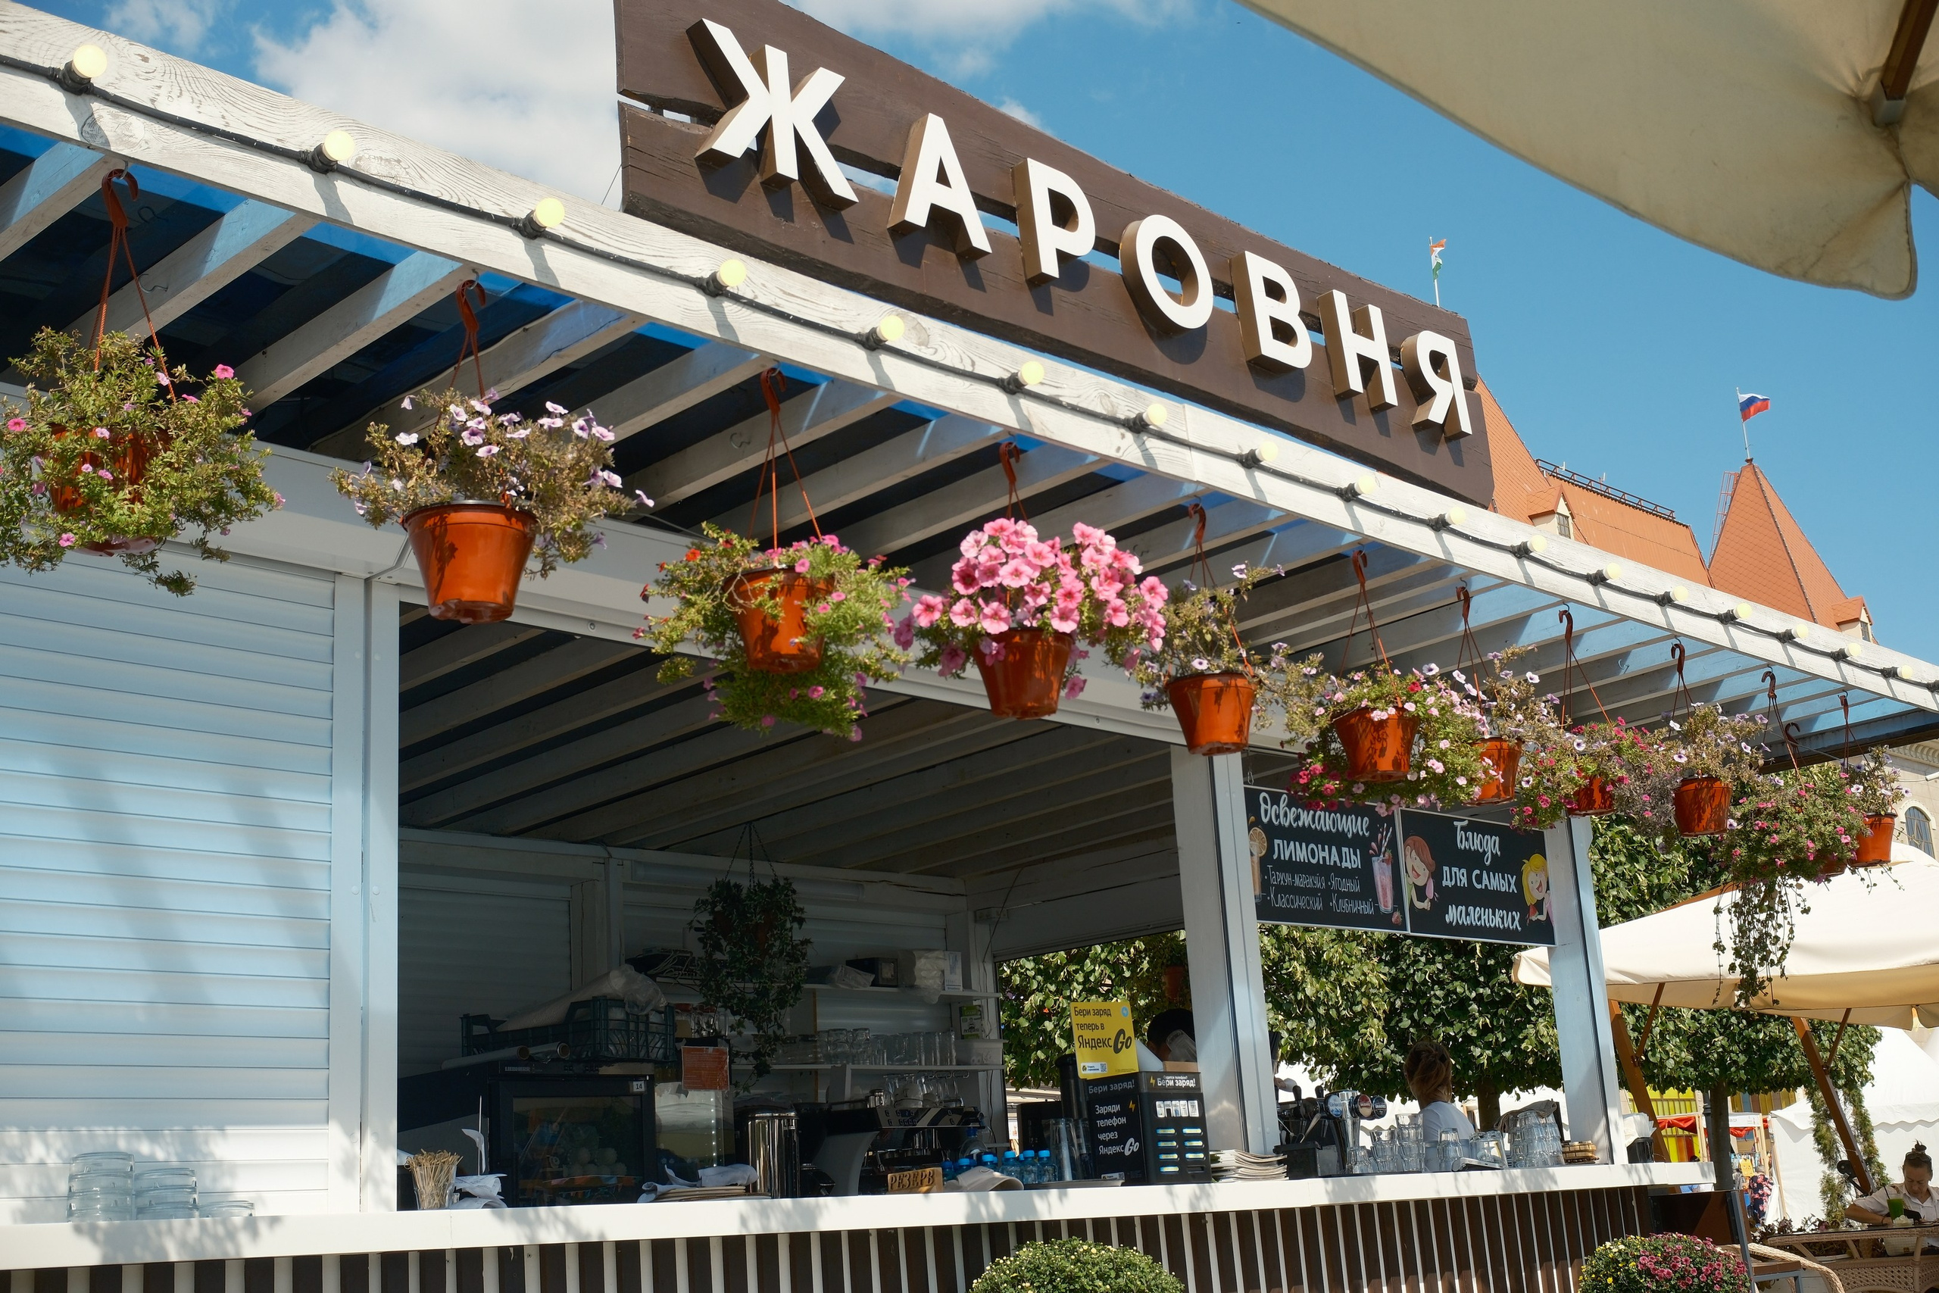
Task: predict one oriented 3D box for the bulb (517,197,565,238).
[{"bbox_3d":[-0.715,-0.717,3.698,0.050,0.050,0.088,12,-27,-44],"label":"bulb"}]

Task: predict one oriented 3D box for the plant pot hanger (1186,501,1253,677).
[{"bbox_3d":[0.520,-0.129,4.928,0.180,0.409,0.170,-5,-15,6],"label":"plant pot hanger"}]

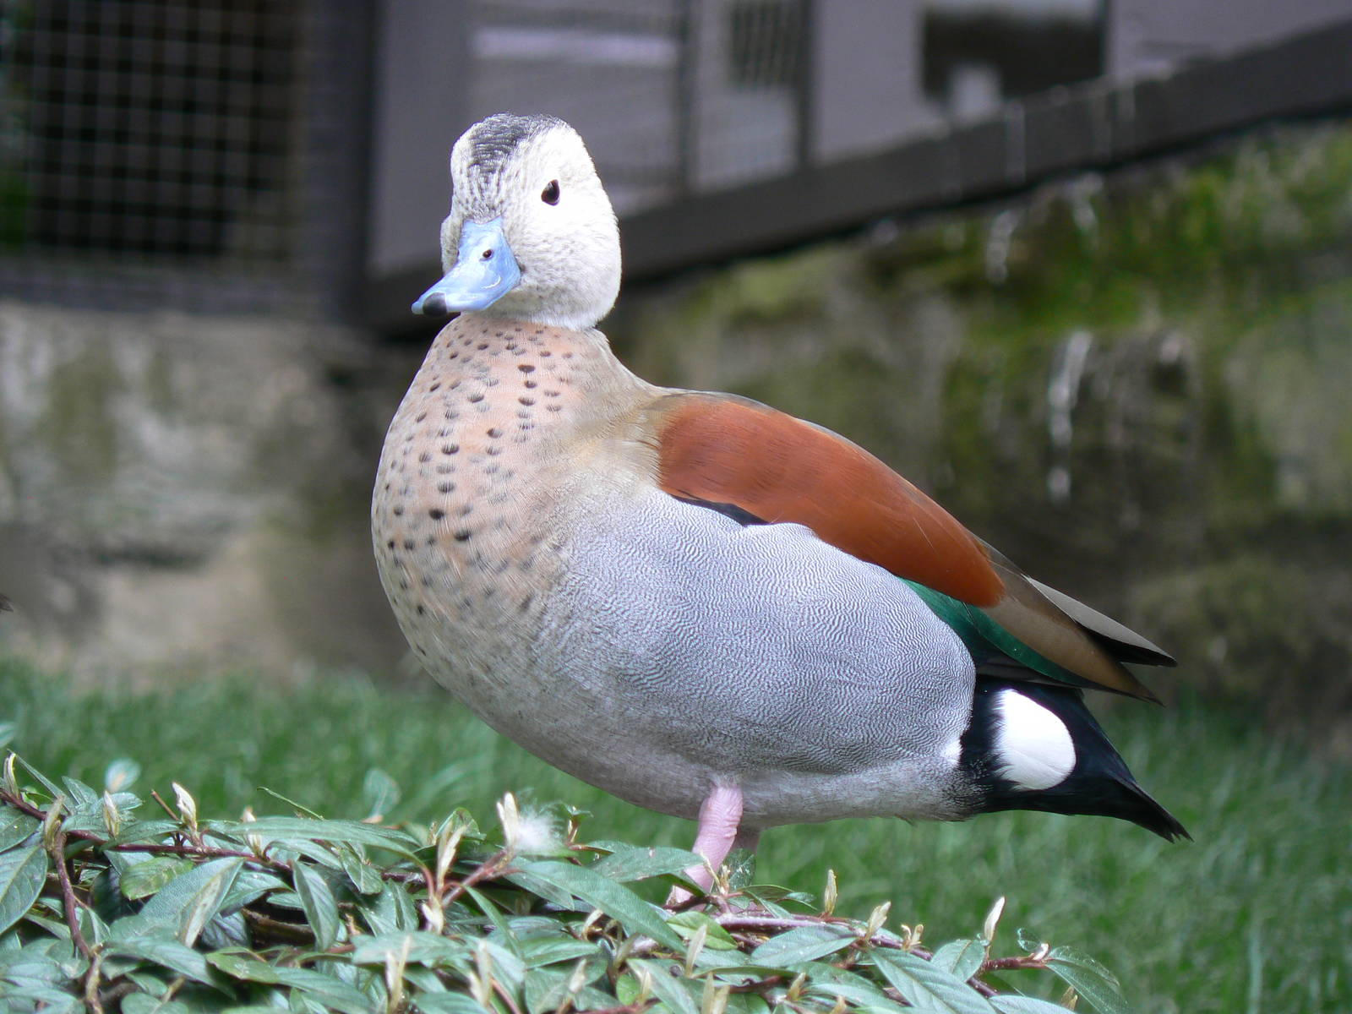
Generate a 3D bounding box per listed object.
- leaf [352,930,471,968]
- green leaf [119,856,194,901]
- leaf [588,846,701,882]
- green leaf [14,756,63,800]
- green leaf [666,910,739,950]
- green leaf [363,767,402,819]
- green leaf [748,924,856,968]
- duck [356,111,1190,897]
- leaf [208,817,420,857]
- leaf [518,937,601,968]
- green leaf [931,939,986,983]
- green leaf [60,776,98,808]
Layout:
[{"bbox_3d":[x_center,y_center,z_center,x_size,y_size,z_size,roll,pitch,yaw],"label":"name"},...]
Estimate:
[{"bbox_3d":[-0.074,0.124,2.580,0.035,0.004,0.013,-4,41,-17],"label":"leaf"},{"bbox_3d":[-0.147,0.105,2.630,0.024,0.004,0.012,-21,49,-20],"label":"green leaf"},{"bbox_3d":[-0.008,0.093,2.400,0.030,0.006,0.013,6,32,3],"label":"leaf"},{"bbox_3d":[-0.182,0.077,2.640,0.004,0.022,0.010,-33,35,20],"label":"green leaf"},{"bbox_3d":[0.007,0.109,2.380,0.021,0.004,0.012,20,42,18],"label":"green leaf"},{"bbox_3d":[-0.079,0.077,2.470,0.011,0.015,0.004,-3,-24,-1],"label":"green leaf"},{"bbox_3d":[0.036,0.126,2.630,0.032,0.004,0.013,-10,44,-18],"label":"green leaf"},{"bbox_3d":[0.032,0.001,2.680,0.256,0.230,0.118,-1,3,-25],"label":"duck"},{"bbox_3d":[-0.093,0.086,2.400,0.054,0.007,0.015,5,25,-3],"label":"leaf"},{"bbox_3d":[-0.032,0.125,2.600,0.026,0.004,0.012,-8,39,23],"label":"leaf"},{"bbox_3d":[0.072,0.117,2.380,0.013,0.004,0.018,16,53,15],"label":"green leaf"},{"bbox_3d":[-0.156,0.075,2.420,0.008,0.015,0.004,-39,-14,-34],"label":"green leaf"}]

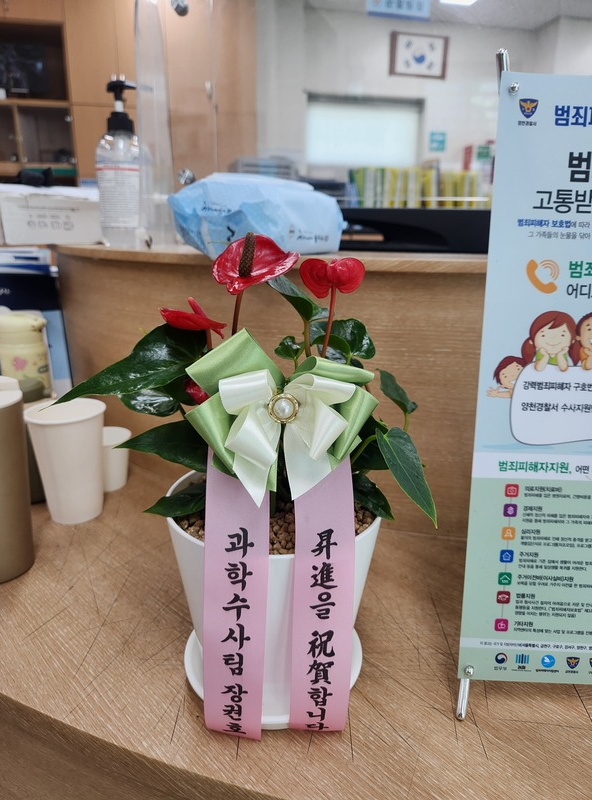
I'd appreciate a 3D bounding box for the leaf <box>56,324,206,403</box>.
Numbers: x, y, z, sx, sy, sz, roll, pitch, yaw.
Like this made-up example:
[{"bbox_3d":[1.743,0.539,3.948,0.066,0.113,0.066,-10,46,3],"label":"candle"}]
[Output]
[{"bbox_3d":[-0.111,-0.013,0.350,0.106,0.022,0.052,-19,54,-15],"label":"leaf"}]

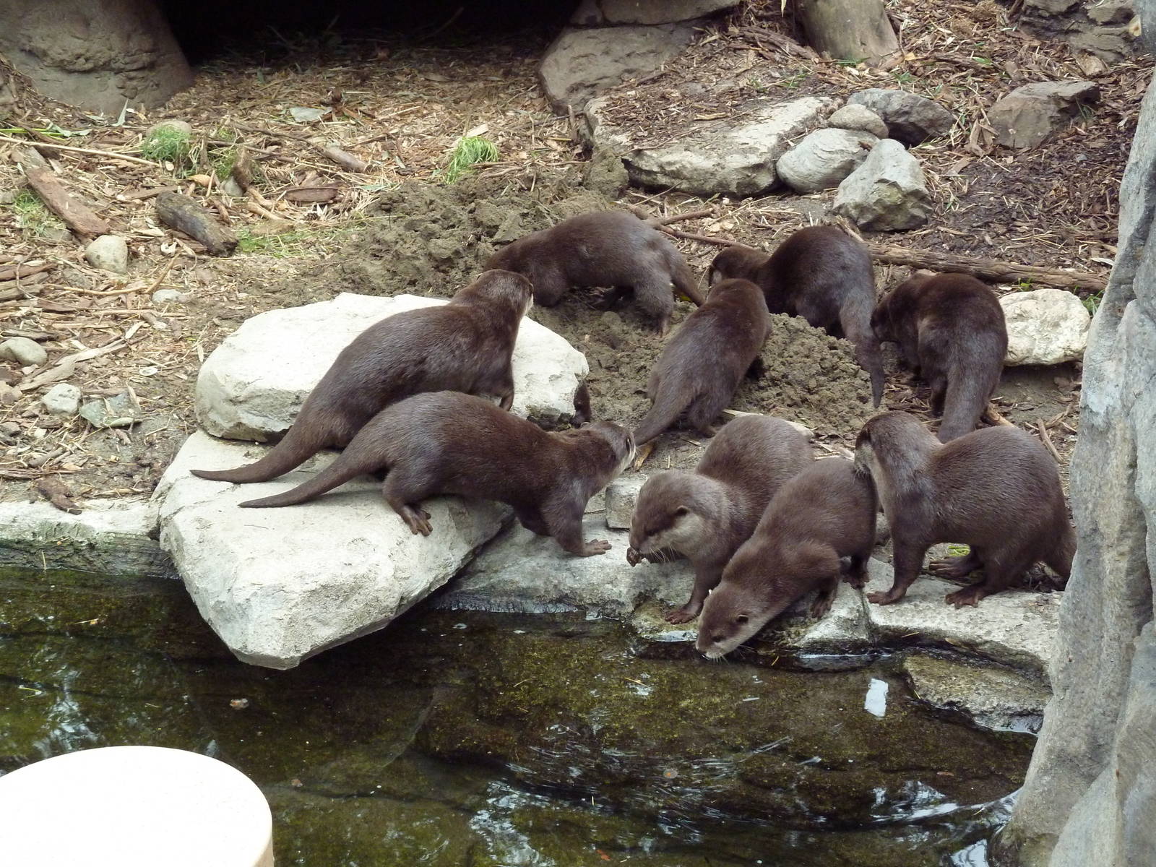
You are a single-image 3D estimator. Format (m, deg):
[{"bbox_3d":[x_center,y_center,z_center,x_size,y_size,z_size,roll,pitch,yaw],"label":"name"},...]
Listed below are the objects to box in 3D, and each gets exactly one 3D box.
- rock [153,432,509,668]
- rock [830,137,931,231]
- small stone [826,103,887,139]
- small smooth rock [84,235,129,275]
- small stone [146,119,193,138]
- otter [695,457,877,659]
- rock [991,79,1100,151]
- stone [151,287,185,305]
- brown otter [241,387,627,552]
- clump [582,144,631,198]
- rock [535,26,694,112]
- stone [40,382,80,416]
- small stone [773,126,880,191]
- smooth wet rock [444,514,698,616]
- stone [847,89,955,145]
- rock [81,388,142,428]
[{"bbox_3d":[-0.402,0.171,3.926,0.571,0.204,0.571,0,24,0],"label":"rock"},{"bbox_3d":[0.661,-0.551,5.186,0.204,0.168,0.173,0,24,0],"label":"rock"},{"bbox_3d":[0.680,-0.758,5.834,0.145,0.070,0.100,4,24,9],"label":"small stone"},{"bbox_3d":[-1.000,-0.379,5.105,0.092,0.062,0.075,0,24,0],"label":"small smooth rock"},{"bbox_3d":[-0.893,-0.651,5.259,0.105,0.065,0.090,0,24,0],"label":"small stone"},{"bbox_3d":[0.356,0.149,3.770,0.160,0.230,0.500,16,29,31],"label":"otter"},{"bbox_3d":[0.977,-0.677,5.076,0.225,0.130,0.160,0,24,0],"label":"rock"},{"bbox_3d":[-0.826,-0.288,4.843,0.063,0.029,0.046,0,24,0],"label":"stone"},{"bbox_3d":[-0.250,0.059,3.933,0.673,0.291,0.178,-3,24,-7],"label":"brown otter"},{"bbox_3d":[0.057,-0.542,4.970,0.100,0.105,0.090,0,24,0],"label":"clump"},{"bbox_3d":[0.096,-0.832,5.366,0.350,0.175,0.220,0,24,0],"label":"rock"},{"bbox_3d":[-0.970,-0.062,4.513,0.075,0.050,0.060,0,24,0],"label":"stone"},{"bbox_3d":[0.585,-0.630,5.574,0.230,0.110,0.150,-8,25,-18],"label":"small stone"},{"bbox_3d":[-0.019,0.217,3.854,0.400,0.090,0.280,0,24,0],"label":"smooth wet rock"},{"bbox_3d":[0.757,-0.765,5.622,0.240,0.122,0.163,5,24,11],"label":"stone"},{"bbox_3d":[-0.825,-0.053,4.240,0.110,0.040,0.110,0,24,0],"label":"rock"}]

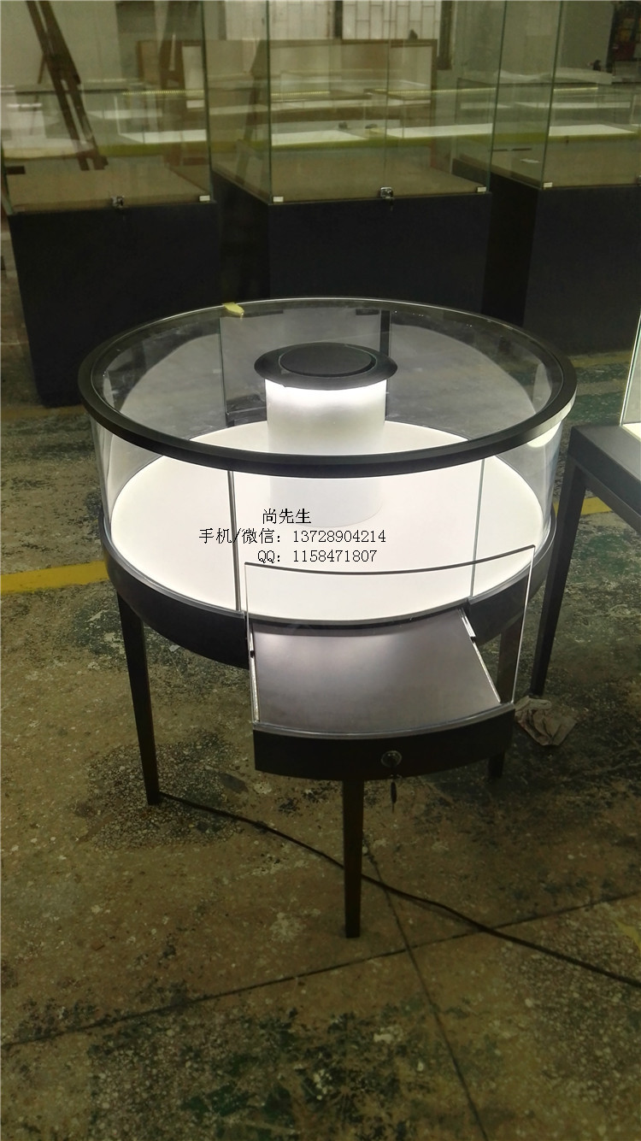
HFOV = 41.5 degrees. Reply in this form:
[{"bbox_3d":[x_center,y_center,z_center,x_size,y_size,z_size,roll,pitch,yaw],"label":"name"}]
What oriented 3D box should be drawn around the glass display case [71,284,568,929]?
[{"bbox_3d":[0.026,0.119,1.669,0.854,1.033,1.145,-4,32,-6],"label":"glass display case"}]

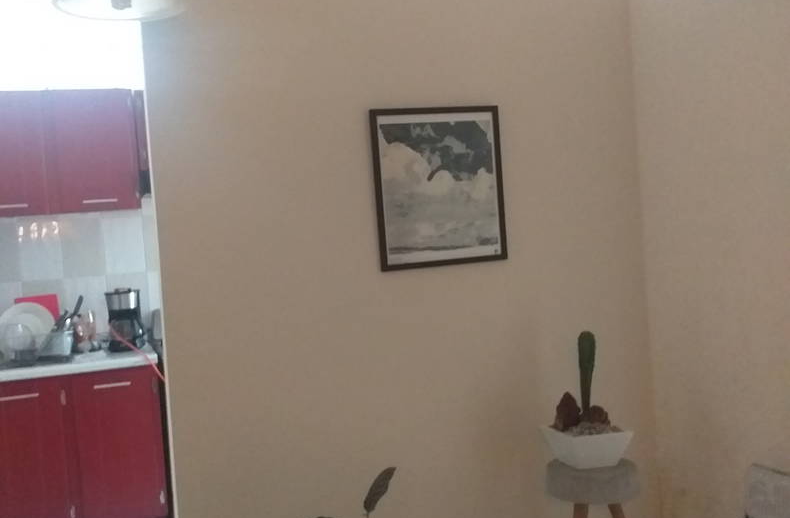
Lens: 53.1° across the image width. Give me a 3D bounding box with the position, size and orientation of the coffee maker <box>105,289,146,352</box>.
[{"bbox_3d":[-1.327,0.296,3.906,0.169,0.298,0.210,-4,1,-12],"label":"coffee maker"}]

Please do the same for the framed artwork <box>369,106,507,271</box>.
[{"bbox_3d":[0.153,-0.244,2.697,0.455,0.532,0.022,-5,2,-17],"label":"framed artwork"}]

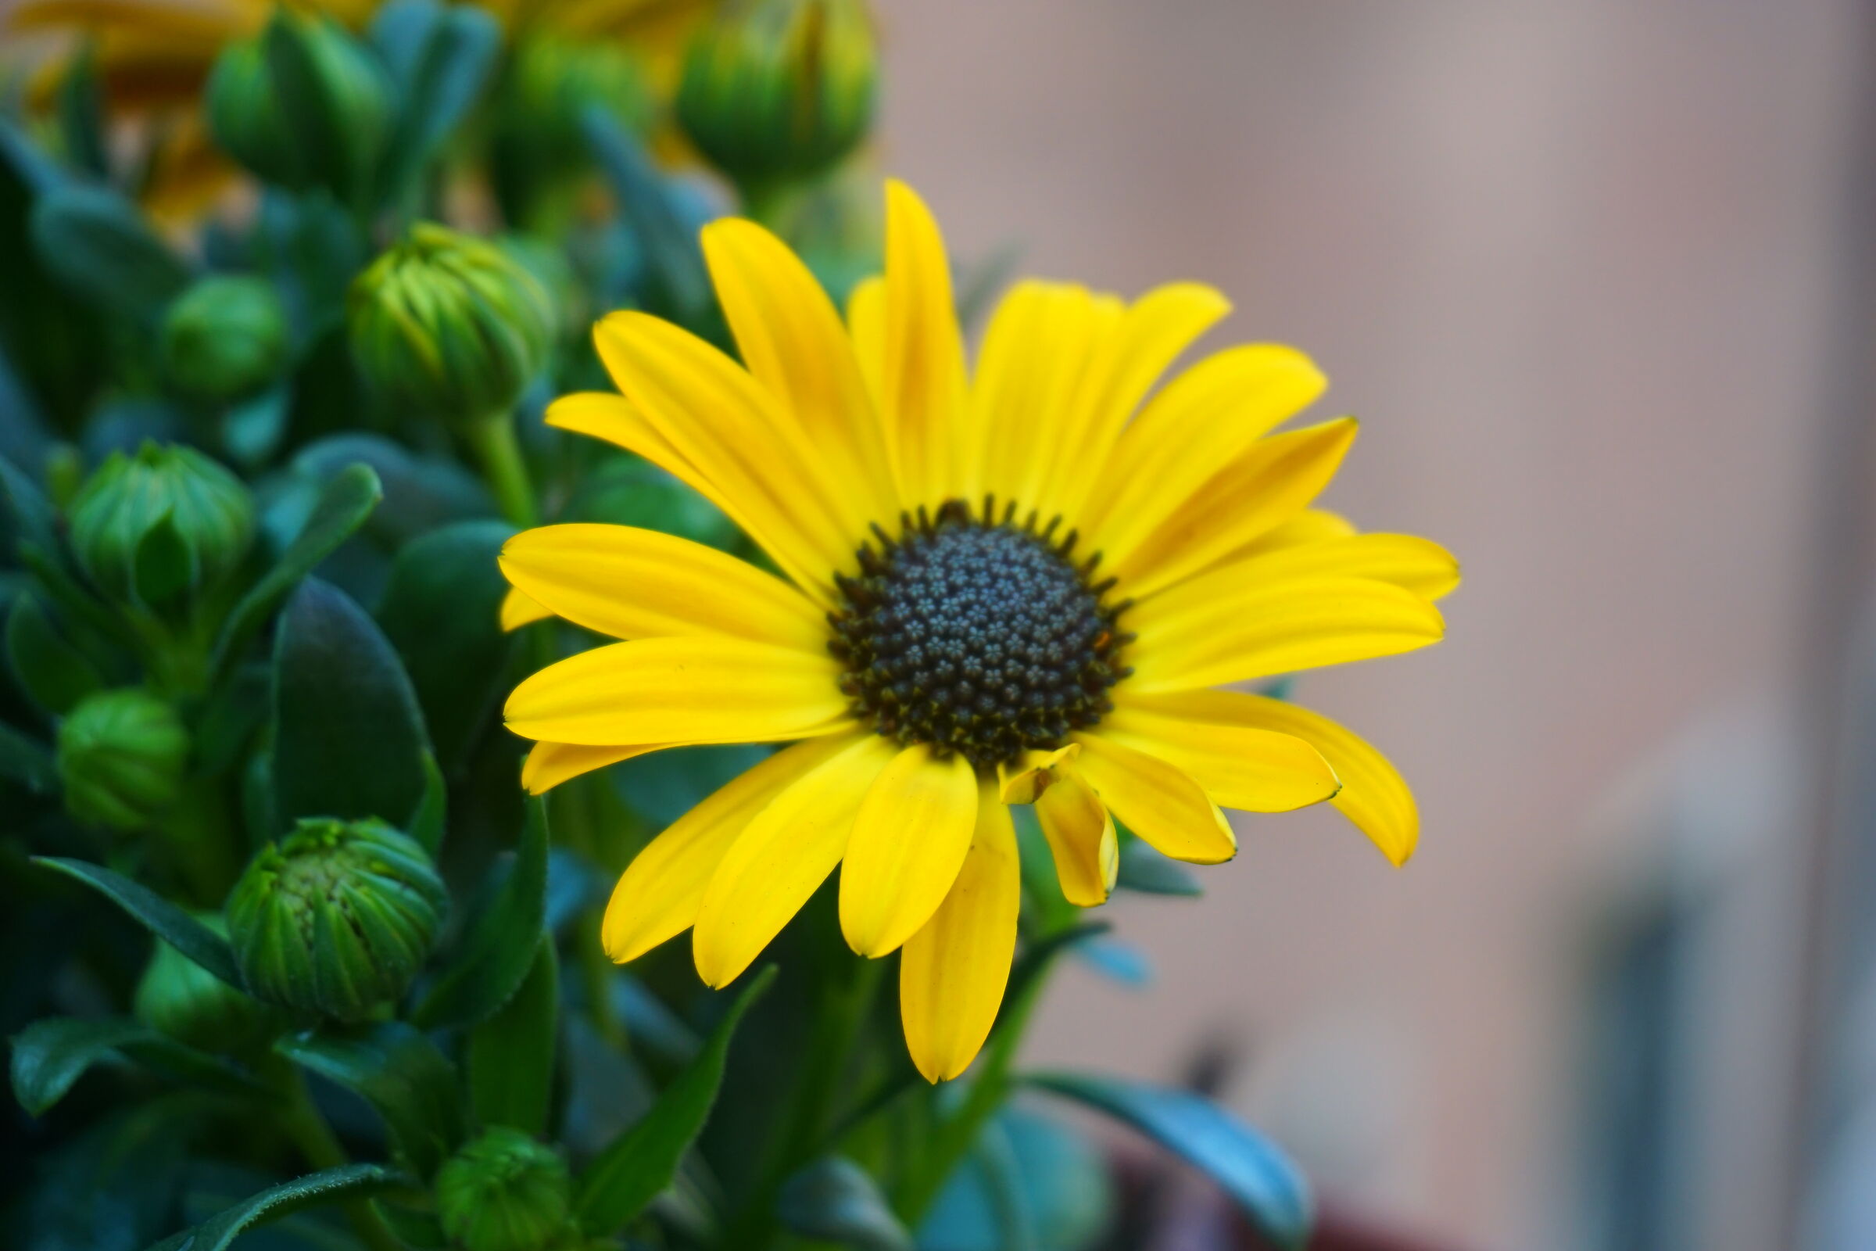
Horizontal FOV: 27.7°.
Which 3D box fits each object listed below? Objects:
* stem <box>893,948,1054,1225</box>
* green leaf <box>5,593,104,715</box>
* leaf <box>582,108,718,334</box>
[{"bbox_3d":[0.003,0.037,0.305,0.004,0.028,0.004,25,3,2],"label":"stem"},{"bbox_3d":[-0.070,0.003,0.302,0.006,0.012,0.004,-37,12,-17],"label":"green leaf"},{"bbox_3d":[-0.025,-0.035,0.330,0.009,0.023,0.005,-28,0,36],"label":"leaf"}]

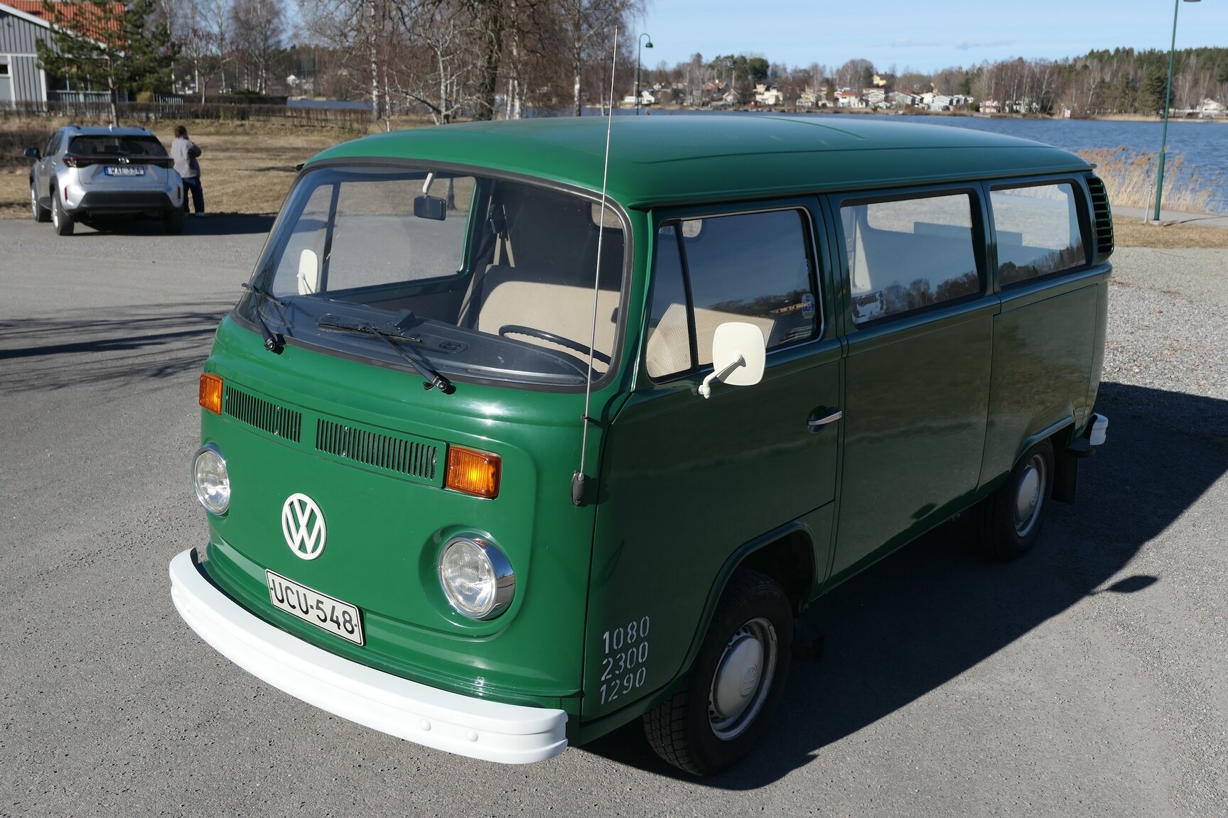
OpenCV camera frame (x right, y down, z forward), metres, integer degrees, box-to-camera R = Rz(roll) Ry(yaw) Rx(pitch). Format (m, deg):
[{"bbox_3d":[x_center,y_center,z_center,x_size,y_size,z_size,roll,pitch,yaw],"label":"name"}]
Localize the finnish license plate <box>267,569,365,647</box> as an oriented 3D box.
[{"bbox_3d":[-0.828,0.551,3.308,0.415,0.116,0.015,13,21,38],"label":"finnish license plate"}]

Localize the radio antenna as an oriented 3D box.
[{"bbox_3d":[-0.039,-0.343,2.860,0.030,1.159,0.040,5,0,39],"label":"radio antenna"}]

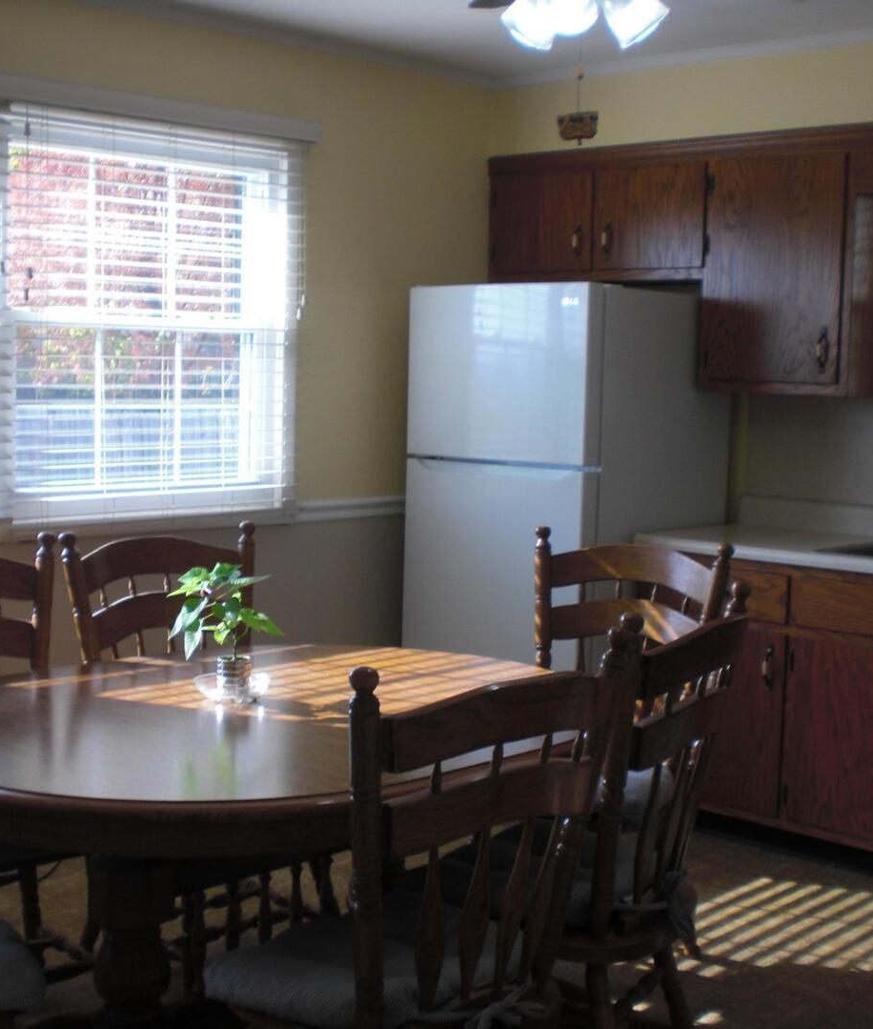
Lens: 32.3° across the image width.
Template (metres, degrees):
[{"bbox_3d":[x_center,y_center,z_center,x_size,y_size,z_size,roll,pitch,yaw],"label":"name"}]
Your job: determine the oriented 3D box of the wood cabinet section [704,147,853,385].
[{"bbox_3d":[1.126,-0.747,4.717,0.500,0.740,0.310,6,8,40],"label":"wood cabinet section"}]

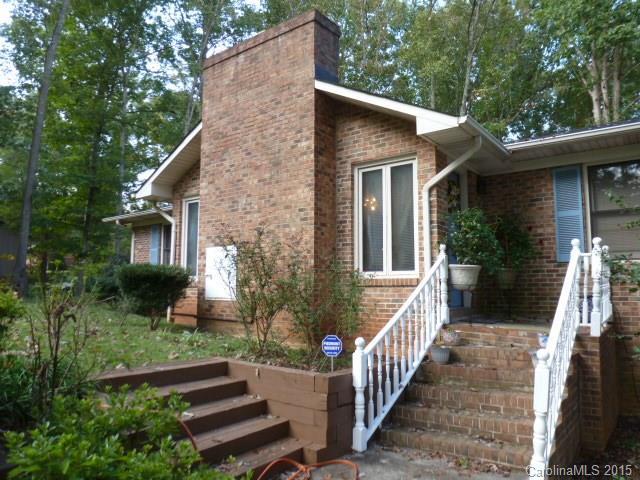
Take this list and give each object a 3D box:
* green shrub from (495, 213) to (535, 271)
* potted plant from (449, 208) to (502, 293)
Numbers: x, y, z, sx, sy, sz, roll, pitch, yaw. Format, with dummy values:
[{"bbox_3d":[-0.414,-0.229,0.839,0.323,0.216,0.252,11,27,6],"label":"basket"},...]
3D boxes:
[{"bbox_3d":[2.741,0.021,6.350,0.620,0.800,0.620,-4,-7,37],"label":"green shrub"},{"bbox_3d":[1.945,0.106,5.550,0.670,1.040,0.670,-4,-7,37],"label":"potted plant"}]

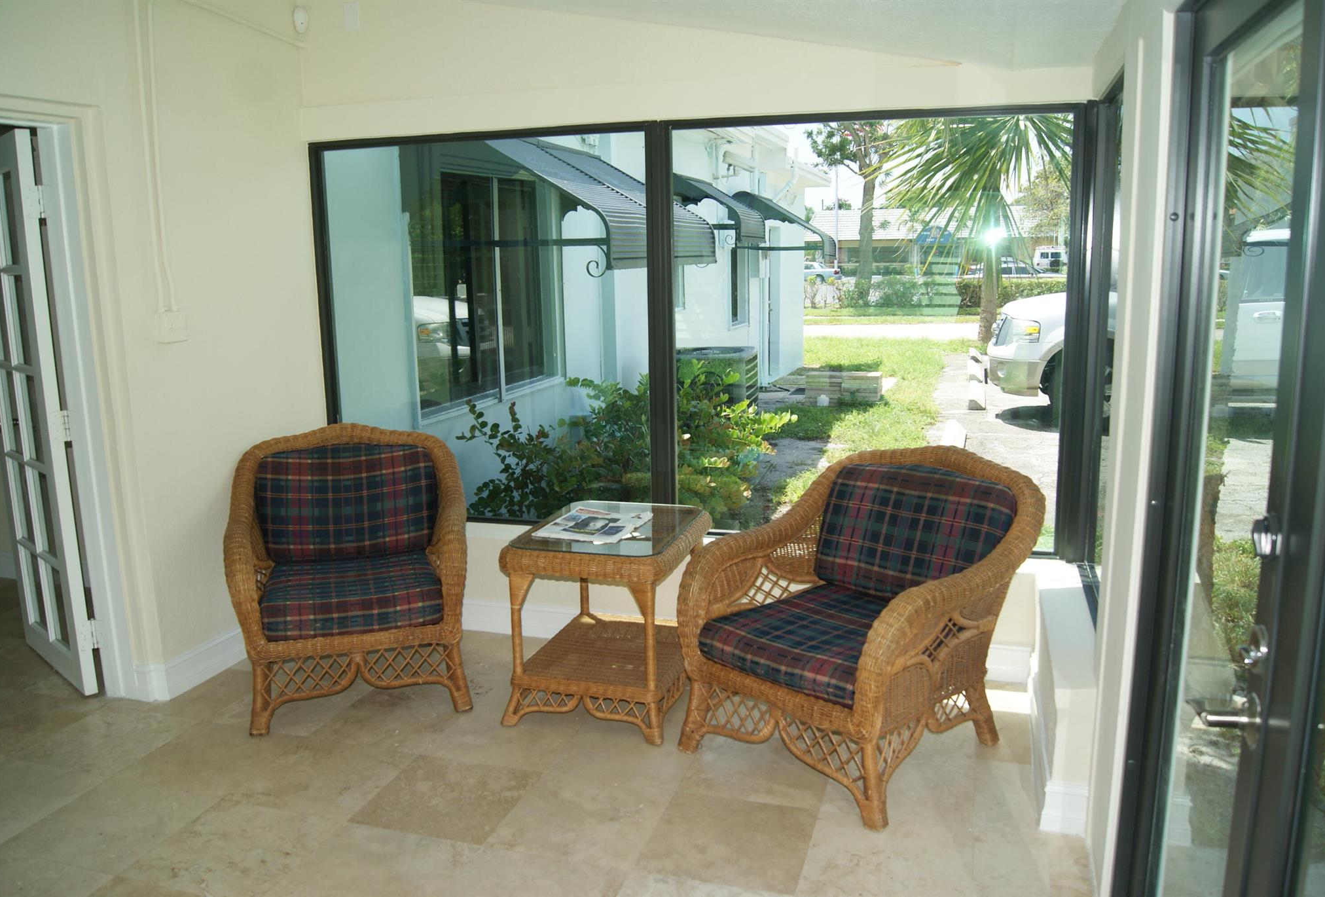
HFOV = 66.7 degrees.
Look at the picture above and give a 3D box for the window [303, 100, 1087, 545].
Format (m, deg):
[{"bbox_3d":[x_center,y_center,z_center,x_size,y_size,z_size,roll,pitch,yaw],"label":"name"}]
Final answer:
[{"bbox_3d":[0.009,-0.452,4.089,3.210,1.650,0.100,2,10,16],"label":"window"}]

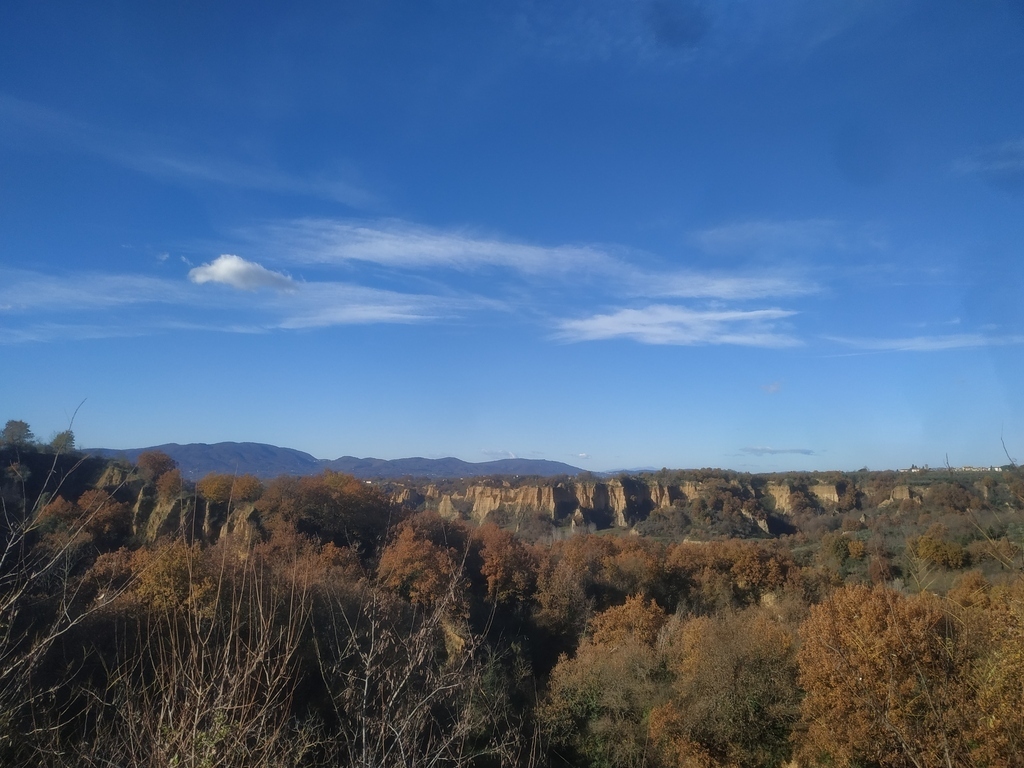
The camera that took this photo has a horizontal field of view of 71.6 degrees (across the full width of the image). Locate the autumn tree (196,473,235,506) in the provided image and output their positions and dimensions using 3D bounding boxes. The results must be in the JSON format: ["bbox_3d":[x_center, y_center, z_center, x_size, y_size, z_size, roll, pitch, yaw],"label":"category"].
[{"bbox_3d":[-49.280,17.680,117.980,6.130,5.950,5.820,0,-7,0],"label":"autumn tree"}]

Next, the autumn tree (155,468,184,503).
[{"bbox_3d":[-58.850,17.590,121.980,5.000,6.140,4.750,0,-7,0],"label":"autumn tree"}]

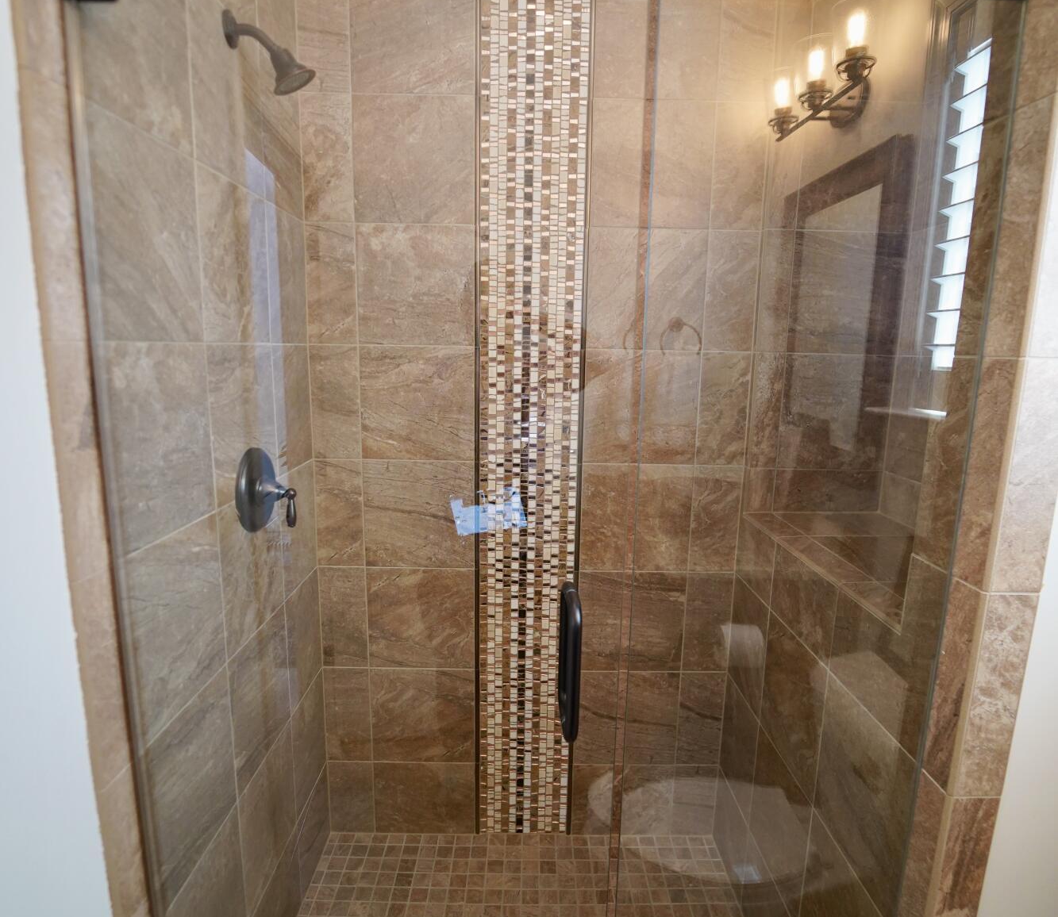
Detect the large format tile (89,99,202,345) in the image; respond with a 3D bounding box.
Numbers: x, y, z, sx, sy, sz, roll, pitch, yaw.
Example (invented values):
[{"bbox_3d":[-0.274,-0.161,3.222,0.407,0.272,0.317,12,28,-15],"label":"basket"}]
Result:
[{"bbox_3d":[-0.581,-0.334,0.939,0.020,0.304,0.267,1,10,-1],"label":"large format tile"}]

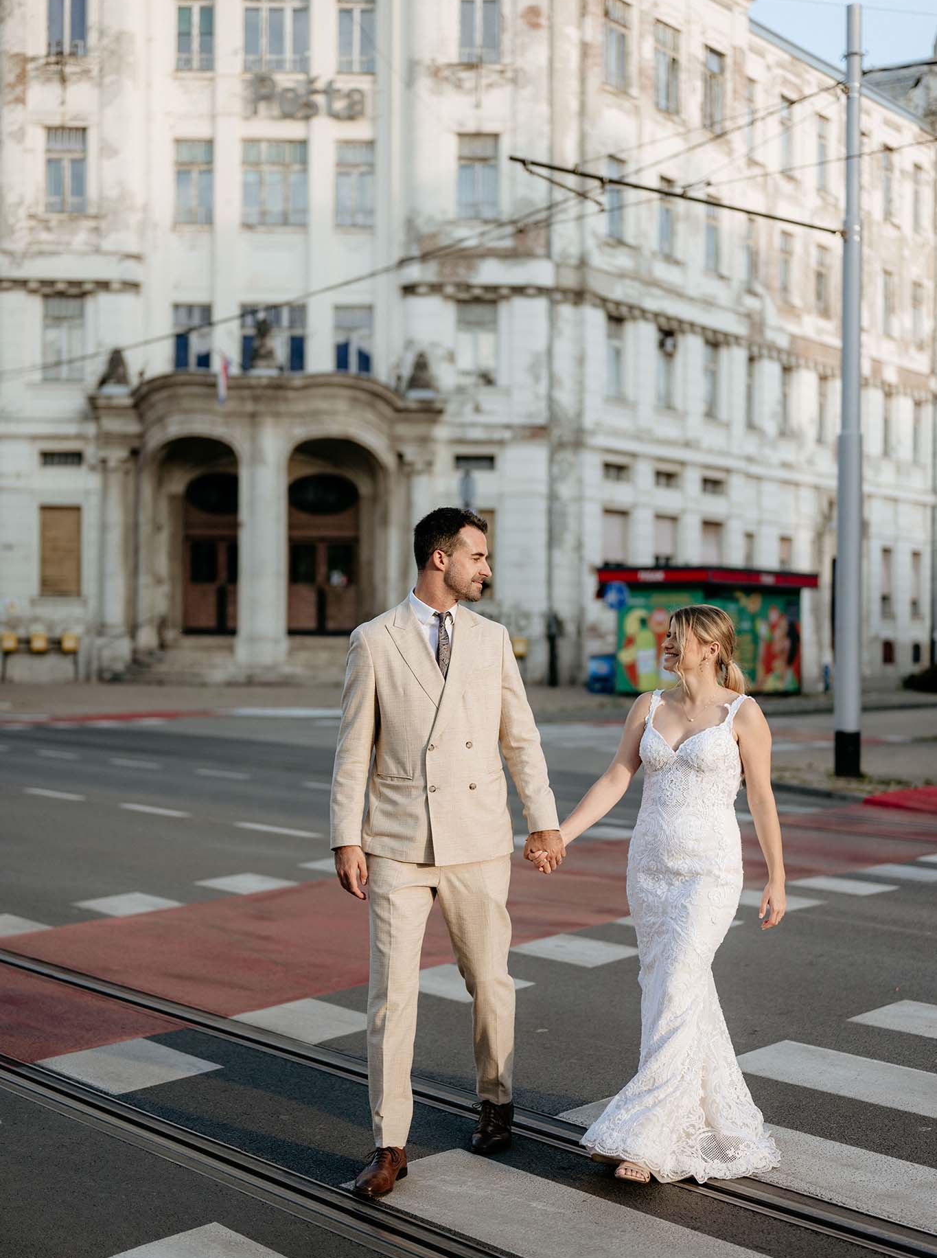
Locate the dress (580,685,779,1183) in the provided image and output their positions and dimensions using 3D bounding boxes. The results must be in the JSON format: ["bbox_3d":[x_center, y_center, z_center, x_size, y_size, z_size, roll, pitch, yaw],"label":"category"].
[{"bbox_3d":[0.613,0.868,5.650,0.540,1.390,0.580,0,0,21],"label":"dress"}]

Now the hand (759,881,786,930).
[{"bbox_3d":[0.868,0.788,5.570,0.075,0.140,0.095,0,0,18],"label":"hand"}]

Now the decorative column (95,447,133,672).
[{"bbox_3d":[-8.843,-1.688,48.800,0.930,5.650,0.900,0,0,-2],"label":"decorative column"}]

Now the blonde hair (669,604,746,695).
[{"bbox_3d":[0.685,0.058,5.600,0.210,0.265,0.180,1,0,-24],"label":"blonde hair"}]

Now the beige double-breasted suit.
[{"bbox_3d":[-0.067,0.681,5.540,0.630,1.530,0.460,1,0,-5],"label":"beige double-breasted suit"}]

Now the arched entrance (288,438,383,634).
[{"bbox_3d":[-3.344,-2.325,48.900,2.400,4.950,1.300,0,0,-2],"label":"arched entrance"}]

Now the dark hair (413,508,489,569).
[{"bbox_3d":[-0.050,-0.260,5.600,0.210,0.183,0.170,0,0,22],"label":"dark hair"}]

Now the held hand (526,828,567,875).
[{"bbox_3d":[0.217,0.628,5.500,0.112,0.128,0.110,1,0,0],"label":"held hand"}]

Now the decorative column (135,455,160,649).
[{"bbox_3d":[-8.754,-2.087,53.000,0.620,5.450,0.650,1,0,6],"label":"decorative column"}]

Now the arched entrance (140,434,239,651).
[{"bbox_3d":[-7.475,-2.392,52.500,2.500,5.700,1.500,0,0,14],"label":"arched entrance"}]

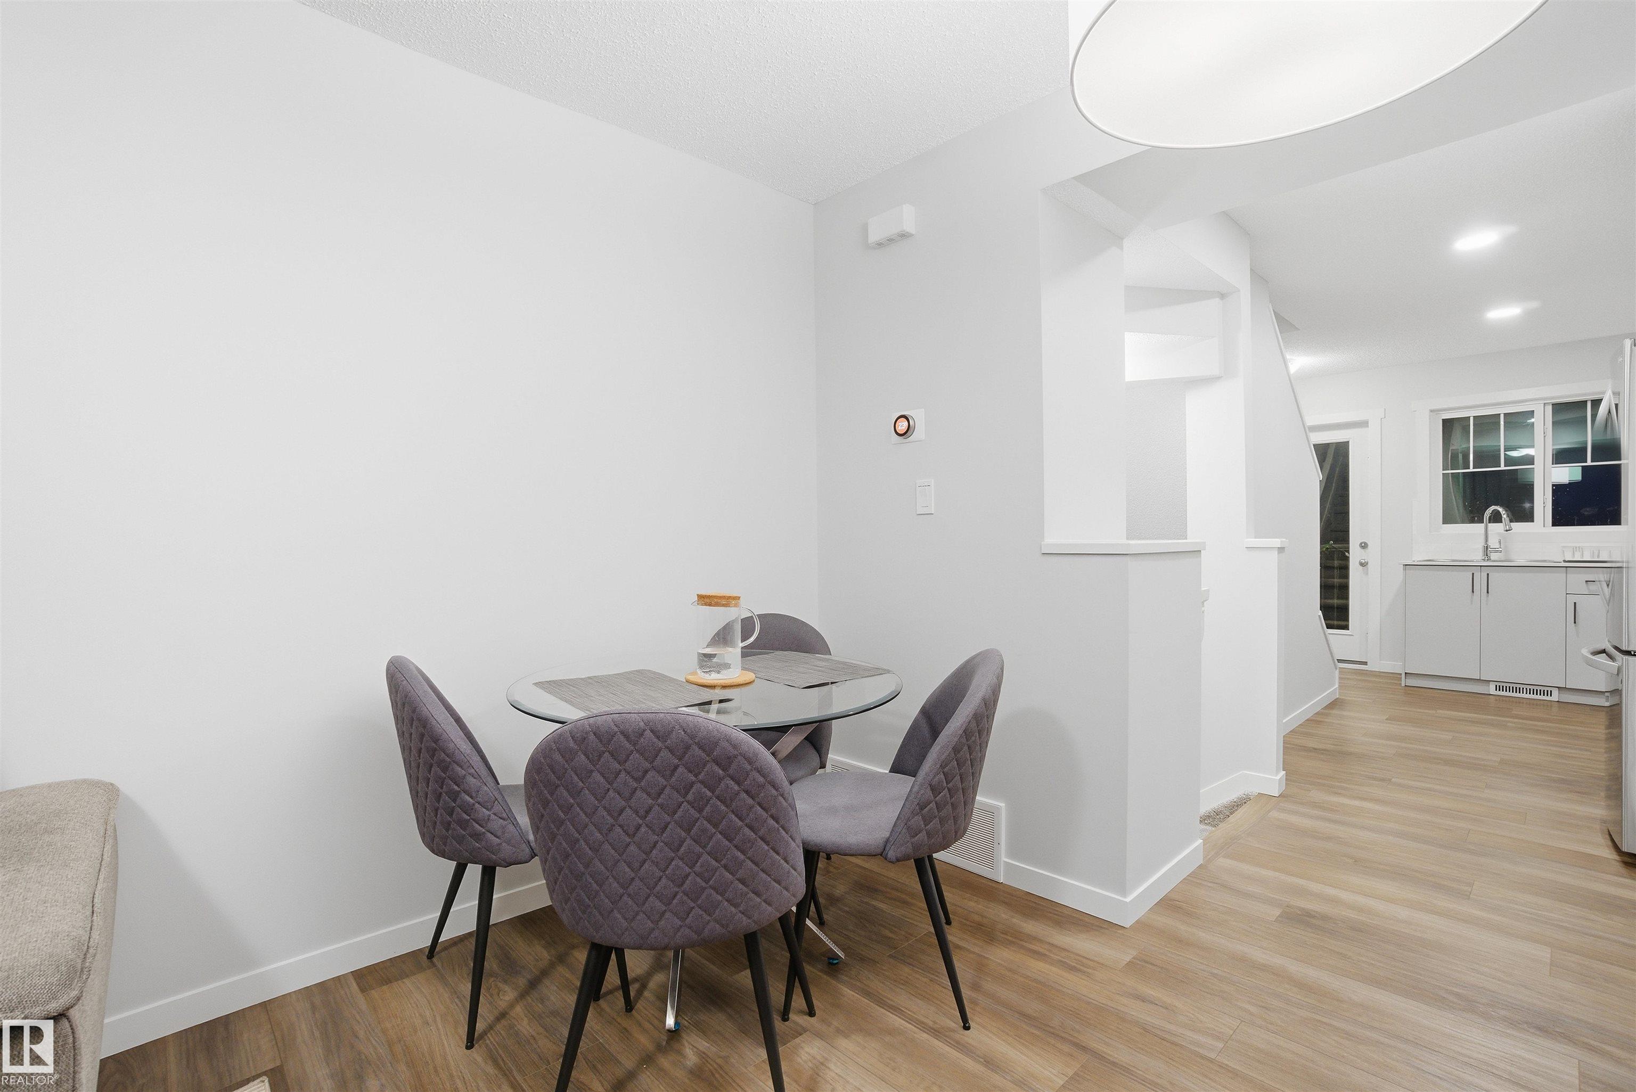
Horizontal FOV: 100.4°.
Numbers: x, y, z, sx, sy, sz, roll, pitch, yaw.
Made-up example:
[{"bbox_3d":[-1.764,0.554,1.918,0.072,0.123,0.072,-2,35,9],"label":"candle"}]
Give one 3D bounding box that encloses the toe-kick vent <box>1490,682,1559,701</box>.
[{"bbox_3d":[4.646,0.962,4.490,0.315,0.085,0.020,0,1,42],"label":"toe-kick vent"}]

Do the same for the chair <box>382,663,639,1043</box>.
[{"bbox_3d":[-0.789,0.684,1.743,0.530,0.830,0.490,-1,1,-34],"label":"chair"}]

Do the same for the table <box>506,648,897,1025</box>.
[{"bbox_3d":[-0.276,0.723,1.800,0.990,0.740,0.990,-1,1,0],"label":"table"}]

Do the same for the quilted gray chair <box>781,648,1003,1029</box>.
[{"bbox_3d":[0.190,0.674,1.766,0.530,0.830,0.490,0,1,8],"label":"quilted gray chair"}]

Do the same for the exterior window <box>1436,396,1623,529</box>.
[{"bbox_3d":[5.141,-0.570,4.891,1.060,0.900,0.100,0,1,42],"label":"exterior window"}]

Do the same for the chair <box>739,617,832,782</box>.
[{"bbox_3d":[-0.196,0.672,2.214,0.490,0.830,0.530,0,1,9],"label":"chair"}]

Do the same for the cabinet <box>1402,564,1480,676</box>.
[{"bbox_3d":[4.531,0.518,4.955,0.400,0.790,0.580,0,1,42],"label":"cabinet"}]

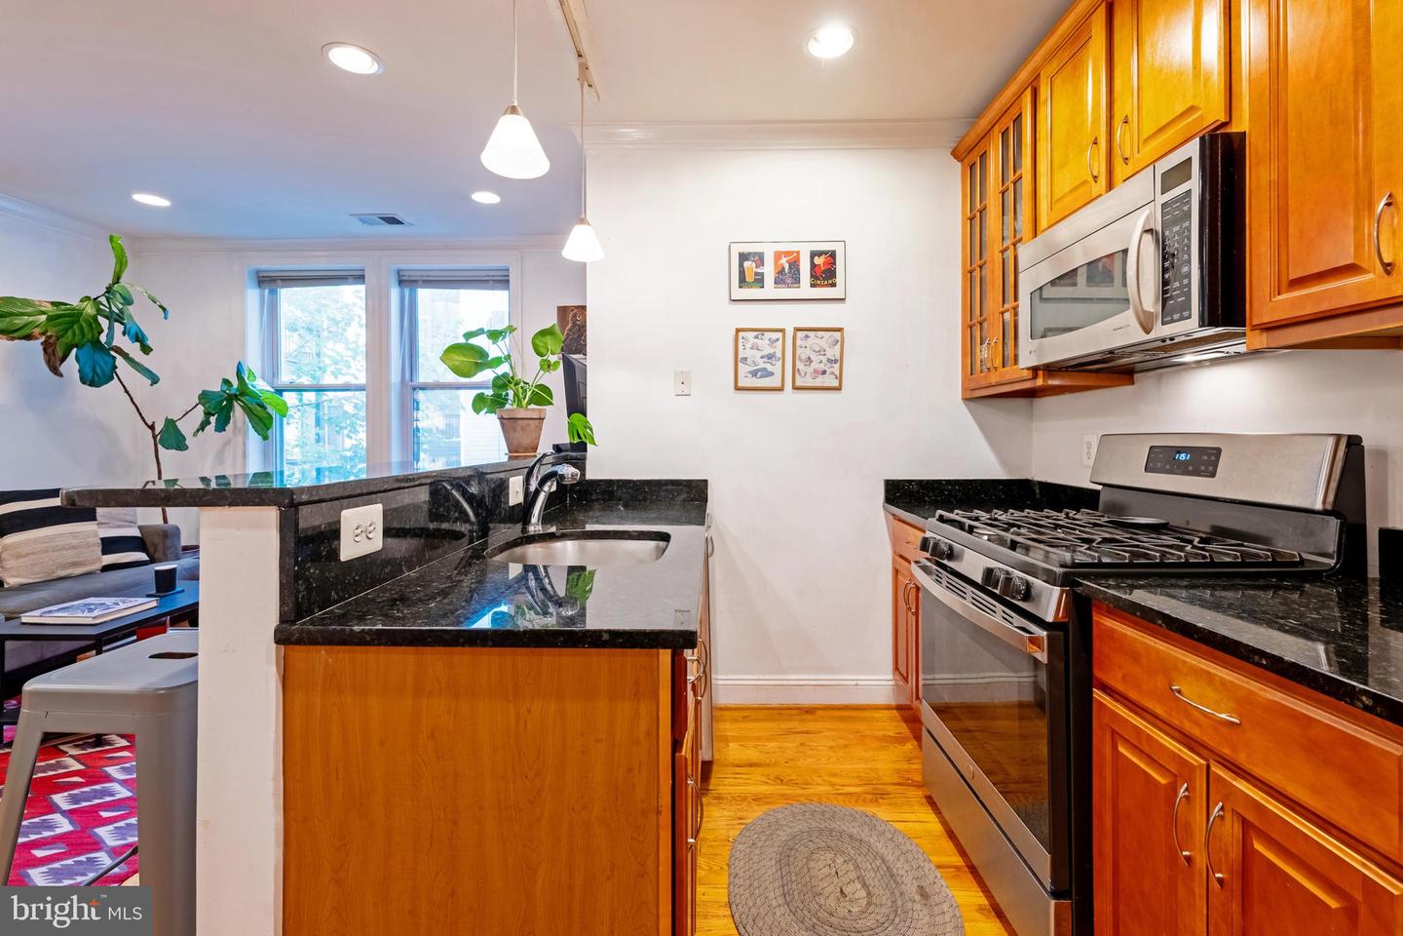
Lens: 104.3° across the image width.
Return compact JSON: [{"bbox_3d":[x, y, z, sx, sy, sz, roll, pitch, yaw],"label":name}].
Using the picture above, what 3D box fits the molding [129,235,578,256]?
[{"bbox_3d":[-2.338,-1.503,3.684,3.149,0.090,0.080,0,2,2],"label":"molding"}]

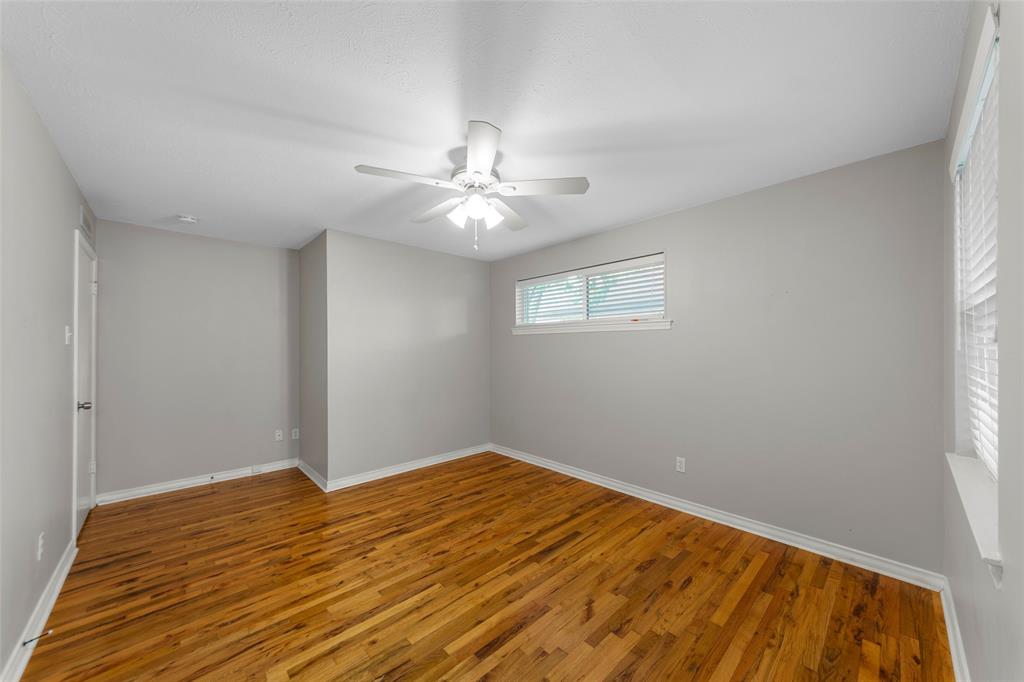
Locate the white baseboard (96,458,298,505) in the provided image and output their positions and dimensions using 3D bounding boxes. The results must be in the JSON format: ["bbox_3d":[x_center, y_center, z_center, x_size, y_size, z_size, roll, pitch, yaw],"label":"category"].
[{"bbox_3d":[-2.969,1.357,3.364,1.455,0.095,0.020,0,-1,-39],"label":"white baseboard"}]

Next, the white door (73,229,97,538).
[{"bbox_3d":[-3.241,0.339,2.579,0.060,2.110,0.840,1,-1,-45],"label":"white door"}]

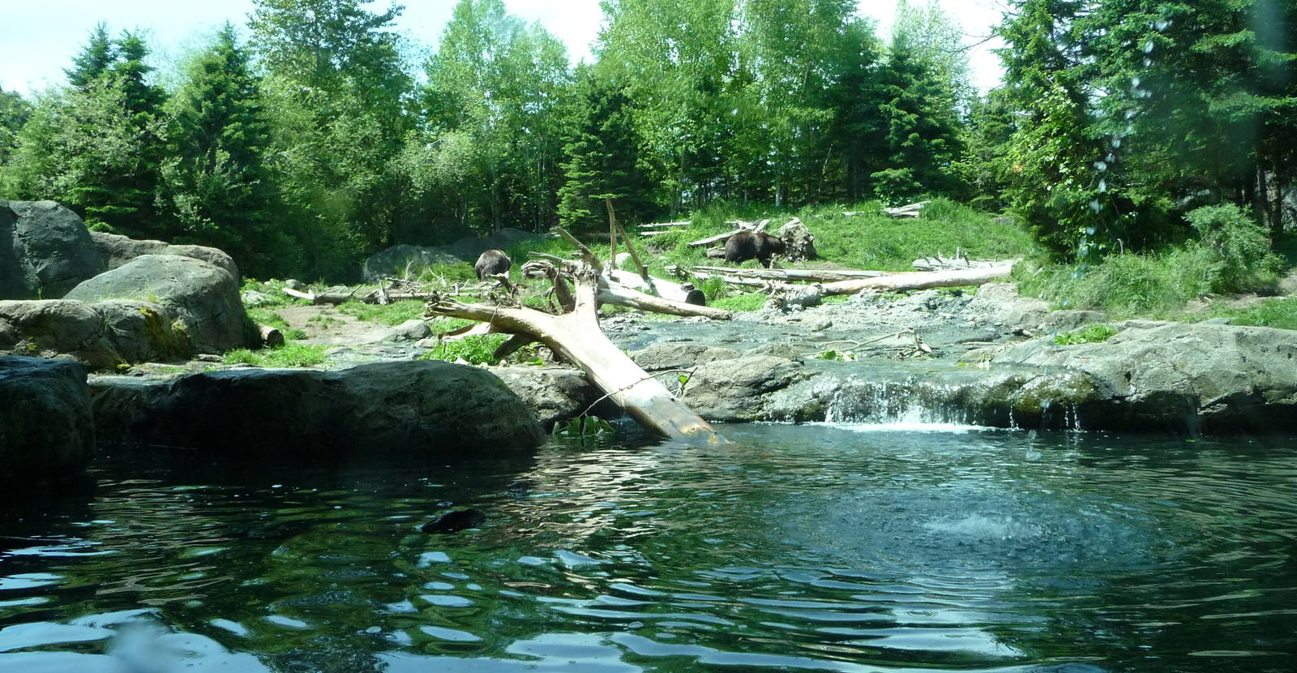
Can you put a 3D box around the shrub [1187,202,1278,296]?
[{"bbox_3d":[12.528,-1.880,22.500,2.050,1.950,1.900,0,1,0],"label":"shrub"}]

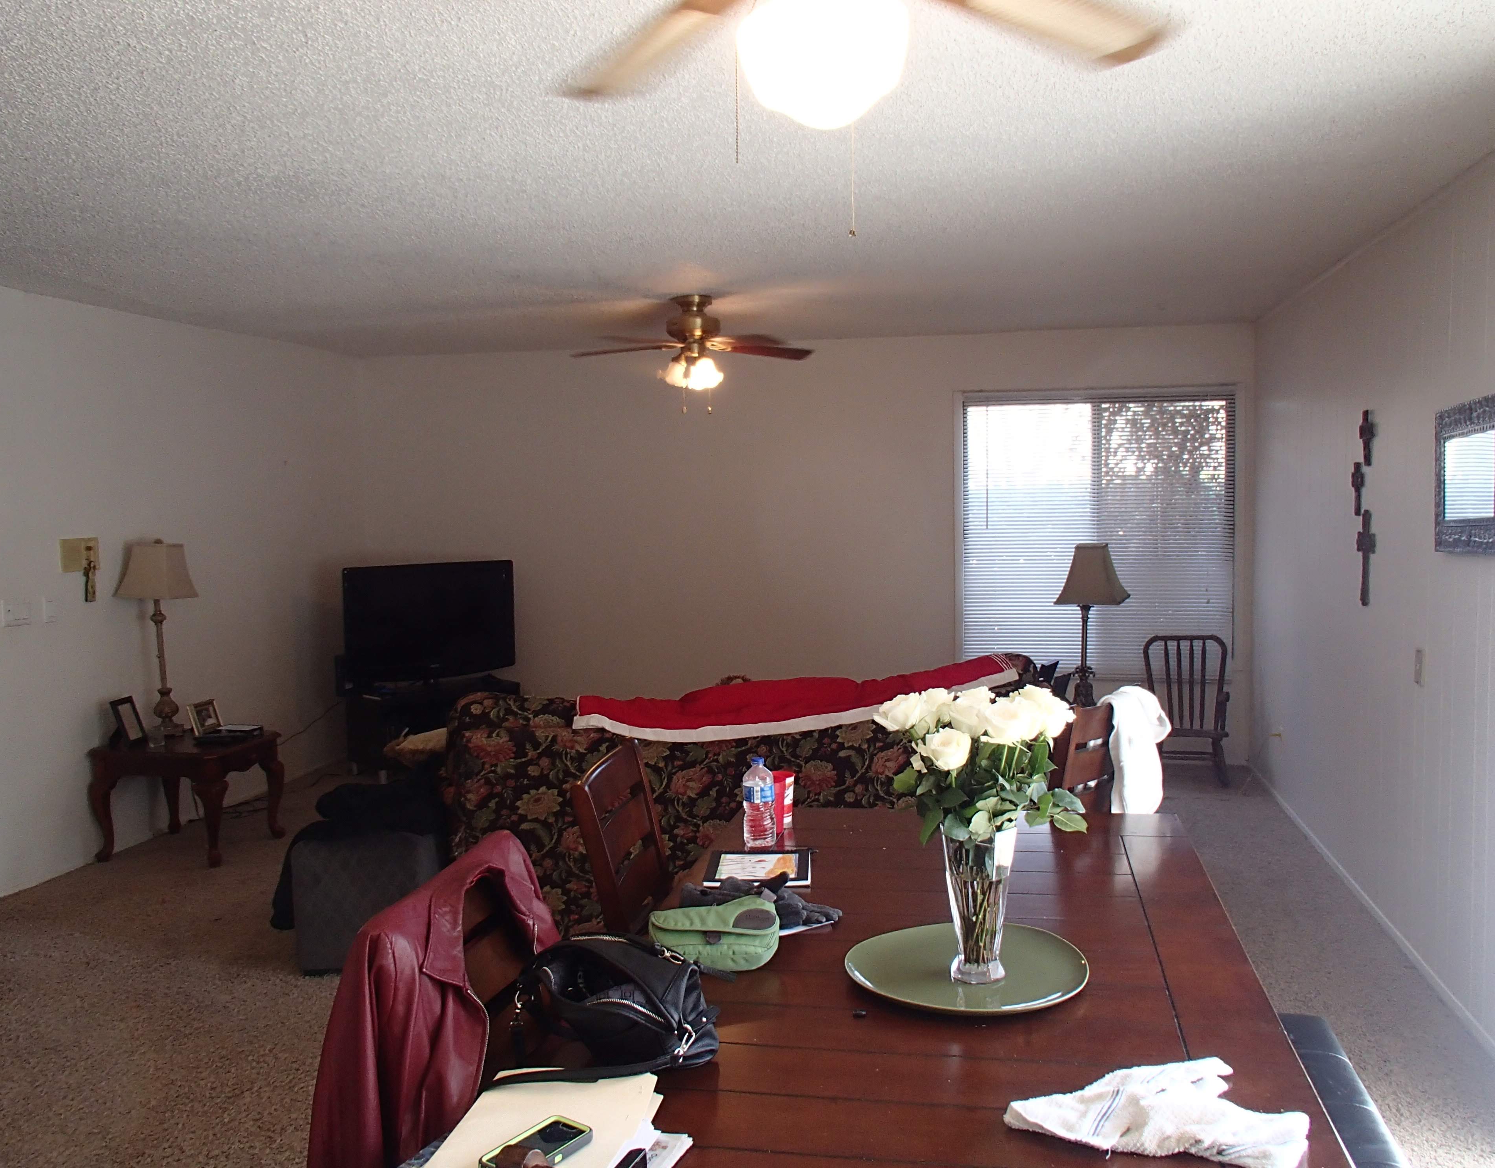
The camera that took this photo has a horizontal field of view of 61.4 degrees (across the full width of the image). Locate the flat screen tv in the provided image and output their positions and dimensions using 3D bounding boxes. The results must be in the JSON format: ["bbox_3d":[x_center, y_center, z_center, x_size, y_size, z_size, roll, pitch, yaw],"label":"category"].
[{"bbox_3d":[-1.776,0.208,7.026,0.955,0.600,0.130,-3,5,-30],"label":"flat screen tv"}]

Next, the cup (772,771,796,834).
[{"bbox_3d":[0.059,0.514,2.965,0.102,0.127,0.102,-1,4,0],"label":"cup"}]

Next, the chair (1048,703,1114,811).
[{"bbox_3d":[0.803,0.787,3.617,0.475,0.990,0.580,-5,6,-44],"label":"chair"}]

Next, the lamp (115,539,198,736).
[{"bbox_3d":[-2.645,0.244,5.684,0.290,0.883,0.290,0,4,12],"label":"lamp"}]

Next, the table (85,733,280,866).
[{"bbox_3d":[-2.480,0.938,5.602,0.620,0.495,0.550,0,4,12],"label":"table"}]

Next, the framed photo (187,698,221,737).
[{"bbox_3d":[-2.496,0.611,5.814,0.030,0.155,0.200,-15,1,13],"label":"framed photo"}]

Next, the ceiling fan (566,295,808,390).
[{"bbox_3d":[-0.236,-1.064,5.579,1.090,0.416,1.090,0,4,12],"label":"ceiling fan"}]

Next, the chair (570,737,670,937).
[{"bbox_3d":[-0.014,0.867,2.638,0.580,0.990,0.475,0,4,8],"label":"chair"}]

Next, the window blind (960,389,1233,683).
[{"bbox_3d":[1.948,-0.273,7.048,1.485,1.610,0.050,0,4,12],"label":"window blind"}]

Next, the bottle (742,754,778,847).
[{"bbox_3d":[0.026,0.481,2.796,0.070,0.192,0.070,0,4,12],"label":"bottle"}]

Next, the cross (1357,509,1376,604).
[{"bbox_3d":[2.279,-0.096,4.643,0.024,0.357,0.180,0,4,12],"label":"cross"}]

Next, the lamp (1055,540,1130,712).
[{"bbox_3d":[1.367,0.217,5.026,0.260,0.760,0.260,1,4,24],"label":"lamp"}]

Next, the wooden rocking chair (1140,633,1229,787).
[{"bbox_3d":[2.319,0.647,6.729,0.465,0.775,0.640,0,4,12],"label":"wooden rocking chair"}]

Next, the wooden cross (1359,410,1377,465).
[{"bbox_3d":[2.278,-0.540,4.641,0.022,0.206,0.125,0,4,12],"label":"wooden cross"}]

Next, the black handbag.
[{"bbox_3d":[-0.183,0.584,1.824,0.310,0.155,0.210,1,4,24],"label":"black handbag"}]

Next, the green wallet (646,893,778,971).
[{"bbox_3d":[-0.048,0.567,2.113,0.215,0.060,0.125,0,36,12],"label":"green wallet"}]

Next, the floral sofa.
[{"bbox_3d":[-0.069,0.748,4.758,2.100,0.920,0.950,-2,4,-15],"label":"floral sofa"}]

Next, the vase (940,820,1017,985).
[{"bbox_3d":[0.361,0.498,1.982,0.125,0.235,0.125,0,4,12],"label":"vase"}]

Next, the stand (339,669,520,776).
[{"bbox_3d":[-1.803,0.831,7.363,0.980,0.470,0.380,-5,6,-45],"label":"stand"}]

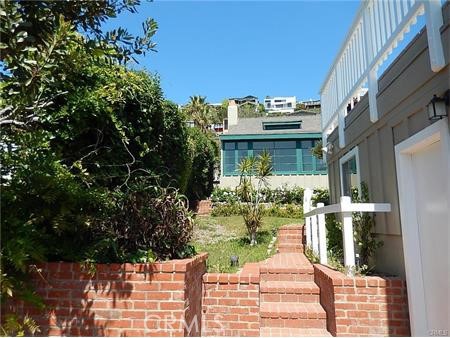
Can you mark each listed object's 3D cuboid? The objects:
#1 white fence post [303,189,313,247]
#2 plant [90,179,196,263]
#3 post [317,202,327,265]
[{"bbox_3d":[1.273,0.781,5.000,0.092,0.970,0.092,-1,-8,3],"label":"white fence post"},{"bbox_3d":[-0.786,0.533,3.300,0.950,0.790,0.800,-1,-8,3],"label":"plant"},{"bbox_3d":[1.265,0.850,4.250,0.092,0.810,0.092,-1,-8,3],"label":"post"}]

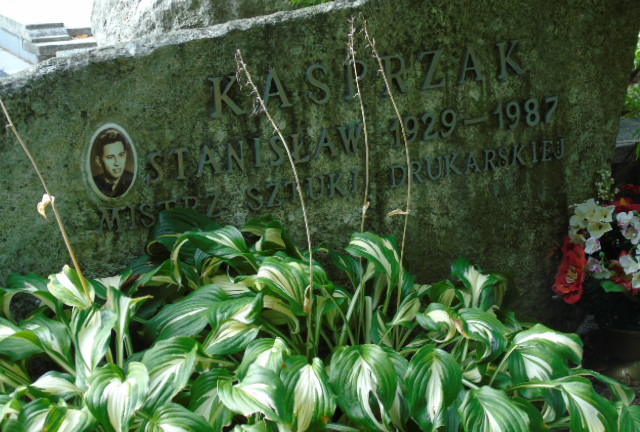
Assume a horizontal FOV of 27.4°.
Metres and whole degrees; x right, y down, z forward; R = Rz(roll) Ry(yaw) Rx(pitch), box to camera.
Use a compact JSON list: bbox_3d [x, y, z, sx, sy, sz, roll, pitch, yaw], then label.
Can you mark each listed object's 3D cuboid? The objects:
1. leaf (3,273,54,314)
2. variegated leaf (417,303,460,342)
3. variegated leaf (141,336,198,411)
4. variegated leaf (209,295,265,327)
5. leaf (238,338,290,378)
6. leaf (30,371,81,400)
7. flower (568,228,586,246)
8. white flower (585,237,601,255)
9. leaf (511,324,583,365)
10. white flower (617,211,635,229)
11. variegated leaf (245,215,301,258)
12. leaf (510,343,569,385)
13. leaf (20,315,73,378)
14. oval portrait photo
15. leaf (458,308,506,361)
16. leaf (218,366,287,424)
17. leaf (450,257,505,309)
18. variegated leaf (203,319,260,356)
[{"bbox_3d":[-0.466,0.124,2.100,0.076,0.060,0.060,-4,20,0],"label":"leaf"},{"bbox_3d":[0.172,0.156,1.920,0.060,0.041,0.060,3,18,19],"label":"variegated leaf"},{"bbox_3d":[-0.210,0.220,1.830,0.073,0.084,0.075,8,20,33],"label":"variegated leaf"},{"bbox_3d":[-0.135,0.150,2.090,0.086,0.041,0.070,-4,20,0],"label":"variegated leaf"},{"bbox_3d":[-0.078,0.205,1.840,0.076,0.046,0.070,1,17,14],"label":"leaf"},{"bbox_3d":[-0.379,0.243,1.880,0.075,0.030,0.050,-6,37,-15],"label":"leaf"},{"bbox_3d":[0.451,0.038,2.300,0.033,0.033,0.018,7,25,15],"label":"flower"},{"bbox_3d":[0.473,0.051,2.280,0.028,0.031,0.016,-2,24,-5],"label":"white flower"},{"bbox_3d":[0.357,0.203,2.070,0.102,0.048,0.080,-9,20,-14],"label":"leaf"},{"bbox_3d":[0.538,0.006,2.310,0.031,0.031,0.016,2,24,5],"label":"white flower"},{"bbox_3d":[-0.082,0.033,2.220,0.098,0.063,0.070,-4,20,0],"label":"variegated leaf"},{"bbox_3d":[0.343,0.231,2.060,0.083,0.053,0.070,-11,21,-19],"label":"leaf"},{"bbox_3d":[-0.407,0.193,1.960,0.075,0.040,0.100,-34,56,-26],"label":"leaf"},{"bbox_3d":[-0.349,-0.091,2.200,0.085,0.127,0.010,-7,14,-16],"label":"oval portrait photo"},{"bbox_3d":[0.254,0.185,2.050,0.062,0.045,0.085,-19,61,-21],"label":"leaf"},{"bbox_3d":[-0.103,0.268,1.970,0.098,0.074,0.070,-4,20,0],"label":"leaf"},{"bbox_3d":[0.240,0.103,2.000,0.080,0.056,0.070,-4,17,-5],"label":"leaf"},{"bbox_3d":[-0.127,0.175,1.890,0.075,0.040,0.075,10,21,38],"label":"variegated leaf"}]

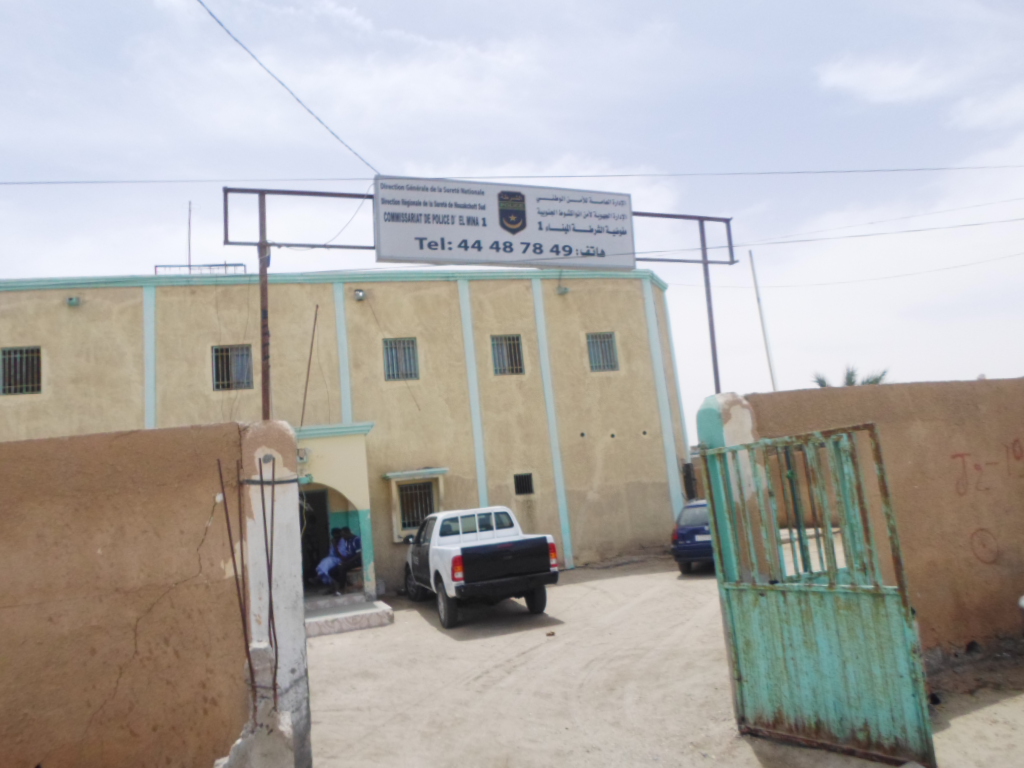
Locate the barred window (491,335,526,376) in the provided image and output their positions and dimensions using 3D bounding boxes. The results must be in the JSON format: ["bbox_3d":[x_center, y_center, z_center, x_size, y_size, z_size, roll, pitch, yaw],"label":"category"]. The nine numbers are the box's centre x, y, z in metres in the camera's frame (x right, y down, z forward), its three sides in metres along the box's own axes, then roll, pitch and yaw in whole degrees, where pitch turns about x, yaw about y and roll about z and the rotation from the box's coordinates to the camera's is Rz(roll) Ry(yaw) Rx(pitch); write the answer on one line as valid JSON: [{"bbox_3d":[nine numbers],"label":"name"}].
[{"bbox_3d":[-0.110,-0.750,19.334,0.827,1.062,0.120,-3,-11,-17],"label":"barred window"}]

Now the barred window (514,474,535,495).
[{"bbox_3d":[0.300,2.545,18.745,0.474,0.505,0.120,-3,-11,-17],"label":"barred window"}]

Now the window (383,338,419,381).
[{"bbox_3d":[-2.776,-0.611,18.513,0.843,1.076,0.120,-3,-11,-17],"label":"window"}]

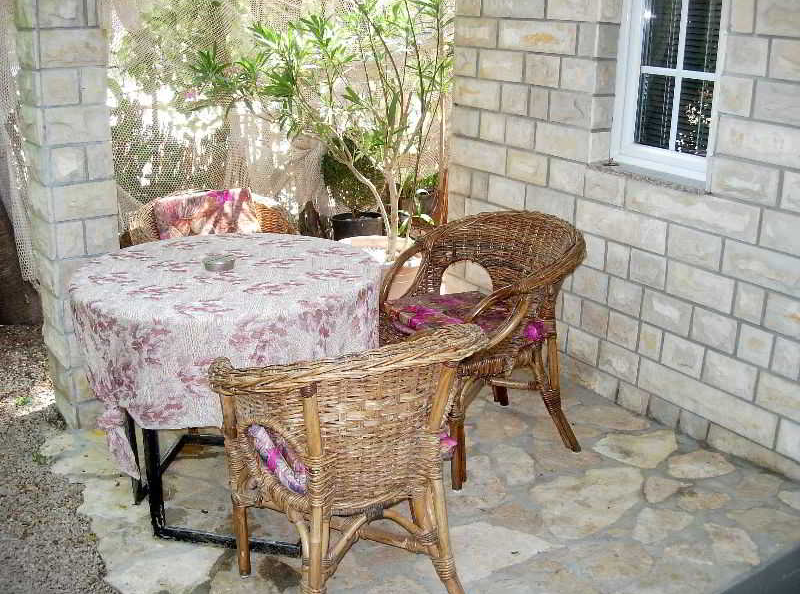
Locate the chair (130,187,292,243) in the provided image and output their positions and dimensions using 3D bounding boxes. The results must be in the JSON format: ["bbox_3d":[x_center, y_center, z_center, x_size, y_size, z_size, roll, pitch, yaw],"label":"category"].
[{"bbox_3d":[-0.698,0.054,3.371,0.640,0.820,0.610,-3,19,-10],"label":"chair"}]

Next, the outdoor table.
[{"bbox_3d":[-0.545,0.262,2.878,0.950,0.738,0.950,1,18,0],"label":"outdoor table"}]

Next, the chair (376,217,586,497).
[{"bbox_3d":[0.318,0.151,3.125,0.610,0.820,0.640,-10,21,-30],"label":"chair"}]

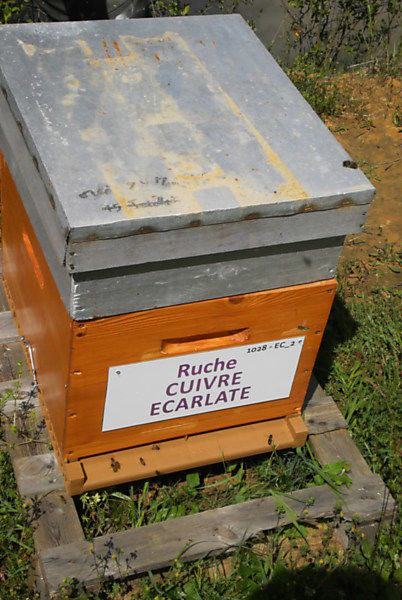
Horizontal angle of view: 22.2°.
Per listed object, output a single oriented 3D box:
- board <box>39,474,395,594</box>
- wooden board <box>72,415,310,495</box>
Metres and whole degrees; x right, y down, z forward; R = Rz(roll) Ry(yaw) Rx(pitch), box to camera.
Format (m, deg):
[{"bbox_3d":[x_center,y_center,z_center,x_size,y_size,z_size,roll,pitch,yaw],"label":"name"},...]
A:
[{"bbox_3d":[0.040,0.375,1.658,0.599,0.022,0.069,-9,42,-20],"label":"board"},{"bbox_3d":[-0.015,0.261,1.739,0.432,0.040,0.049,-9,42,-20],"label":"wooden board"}]

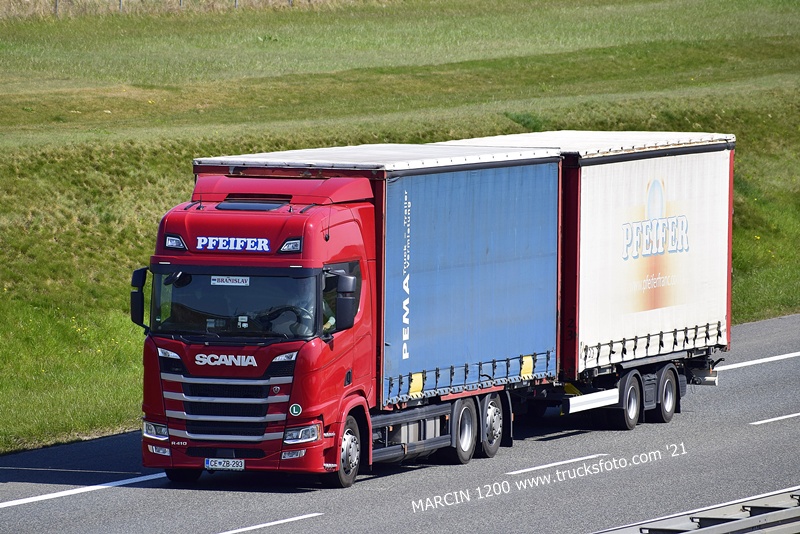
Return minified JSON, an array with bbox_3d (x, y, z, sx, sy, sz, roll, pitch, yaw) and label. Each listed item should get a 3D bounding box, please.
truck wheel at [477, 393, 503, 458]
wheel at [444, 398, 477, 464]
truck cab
[{"bbox_3d":[1.094,2.055,97.045,0.340,0.940,0.940,2,3,18],"label":"truck wheel"},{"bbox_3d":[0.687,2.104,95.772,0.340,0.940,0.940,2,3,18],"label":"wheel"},{"bbox_3d":[-1.815,0.800,91.373,2.650,3.780,2.150,2,3,18],"label":"truck cab"}]

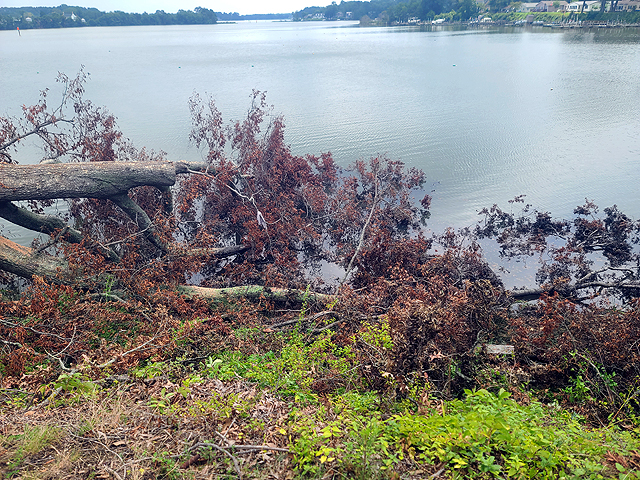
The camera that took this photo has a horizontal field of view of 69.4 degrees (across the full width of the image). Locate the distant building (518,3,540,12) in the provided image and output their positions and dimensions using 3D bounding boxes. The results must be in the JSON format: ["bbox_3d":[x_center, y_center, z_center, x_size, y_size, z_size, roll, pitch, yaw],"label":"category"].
[{"bbox_3d":[93.585,-102.944,205.000,8.000,4.000,7.000,0,26,0],"label":"distant building"}]

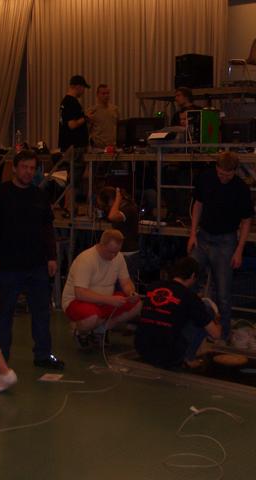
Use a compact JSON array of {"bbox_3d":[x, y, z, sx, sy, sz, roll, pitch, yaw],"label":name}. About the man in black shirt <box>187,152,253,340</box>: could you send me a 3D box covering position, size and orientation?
[{"bbox_3d":[0.889,0.087,7.261,0.600,1.770,0.420,2,6,11],"label":"man in black shirt"}]

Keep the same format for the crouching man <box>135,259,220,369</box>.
[{"bbox_3d":[0.415,0.583,6.606,0.600,0.920,0.720,5,7,40],"label":"crouching man"}]

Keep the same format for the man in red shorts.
[{"bbox_3d":[-0.234,0.449,7.106,0.750,1.040,0.600,5,7,41],"label":"man in red shorts"}]

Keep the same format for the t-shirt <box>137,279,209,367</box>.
[{"bbox_3d":[0.364,0.682,6.515,0.550,0.680,0.420,5,7,40],"label":"t-shirt"}]

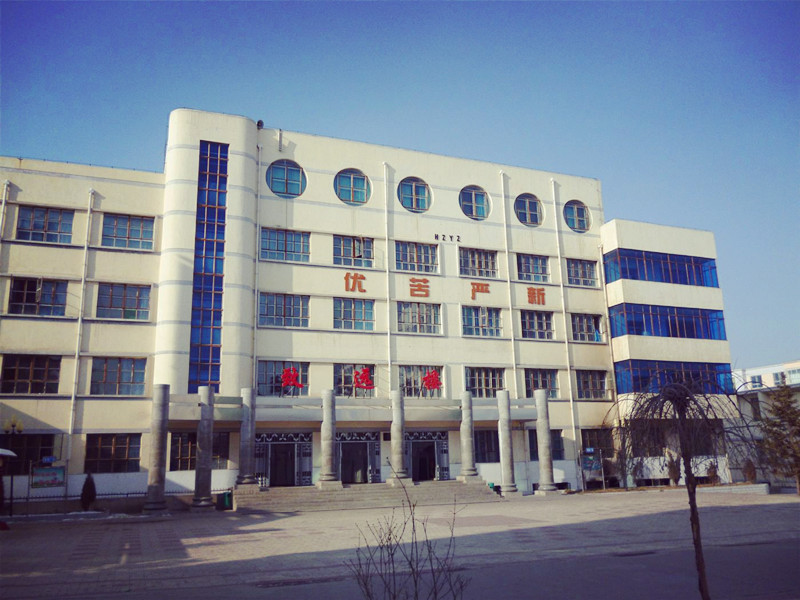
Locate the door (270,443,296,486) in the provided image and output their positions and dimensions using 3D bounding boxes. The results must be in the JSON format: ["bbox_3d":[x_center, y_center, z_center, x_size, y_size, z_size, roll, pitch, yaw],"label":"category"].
[{"bbox_3d":[-5.866,8.219,32.255,1.287,2.112,0.150,4,-14,-22],"label":"door"}]

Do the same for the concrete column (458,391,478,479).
[{"bbox_3d":[3.148,6.280,30.426,0.790,3.822,0.790,-1,-14,0],"label":"concrete column"}]

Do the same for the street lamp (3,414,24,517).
[{"bbox_3d":[-15.086,6.443,25.302,0.740,3.850,0.620,4,-15,-21],"label":"street lamp"}]

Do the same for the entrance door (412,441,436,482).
[{"bbox_3d":[1.290,8.565,34.374,1.360,2.030,0.200,4,-15,-21],"label":"entrance door"}]

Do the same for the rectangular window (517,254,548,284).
[{"bbox_3d":[8.265,-1.942,39.828,2.230,1.700,0.200,4,-15,-21],"label":"rectangular window"}]

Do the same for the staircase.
[{"bbox_3d":[-1.221,9.409,31.223,12.977,0.875,3.571,4,-14,-21],"label":"staircase"}]

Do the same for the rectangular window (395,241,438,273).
[{"bbox_3d":[1.037,-2.447,37.638,2.728,1.793,0.200,4,-14,-22],"label":"rectangular window"}]

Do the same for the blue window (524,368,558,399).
[{"bbox_3d":[8.407,4.963,38.127,2.340,1.700,0.200,4,-15,-21],"label":"blue window"}]

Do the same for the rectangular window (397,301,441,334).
[{"bbox_3d":[1.133,1.044,36.849,2.684,1.760,0.200,4,-14,-22],"label":"rectangular window"}]

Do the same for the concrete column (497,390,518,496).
[{"bbox_3d":[5.761,7.688,34.946,0.900,5.513,0.900,-1,-13,0],"label":"concrete column"}]

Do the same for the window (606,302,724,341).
[{"bbox_3d":[17.840,1.627,42.839,8.462,2.063,1.424,4,-14,-22],"label":"window"}]

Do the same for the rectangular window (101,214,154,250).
[{"bbox_3d":[-13.245,-3.332,31.608,2.270,1.690,0.200,4,-15,-21],"label":"rectangular window"}]

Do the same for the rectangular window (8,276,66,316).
[{"bbox_3d":[-16.597,-0.120,29.748,2.299,1.760,0.200,4,-14,-22],"label":"rectangular window"}]

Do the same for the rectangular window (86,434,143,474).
[{"bbox_3d":[-13.366,7.148,30.204,2.381,1.807,0.200,4,-14,-21],"label":"rectangular window"}]

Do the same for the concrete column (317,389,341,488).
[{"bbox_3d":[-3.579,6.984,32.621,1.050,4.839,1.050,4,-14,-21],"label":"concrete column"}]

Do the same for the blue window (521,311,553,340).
[{"bbox_3d":[8.509,1.592,39.788,2.321,1.793,0.200,4,-14,-22],"label":"blue window"}]

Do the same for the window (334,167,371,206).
[{"bbox_3d":[-2.613,-6.374,36.620,2.290,2.270,0.200,4,-15,-21],"label":"window"}]

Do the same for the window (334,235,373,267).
[{"bbox_3d":[-2.621,-2.760,36.888,2.398,1.790,0.200,4,-14,-21],"label":"window"}]

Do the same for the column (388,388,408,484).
[{"bbox_3d":[-0.050,6.697,32.069,0.820,4.310,0.820,4,-15,-21],"label":"column"}]

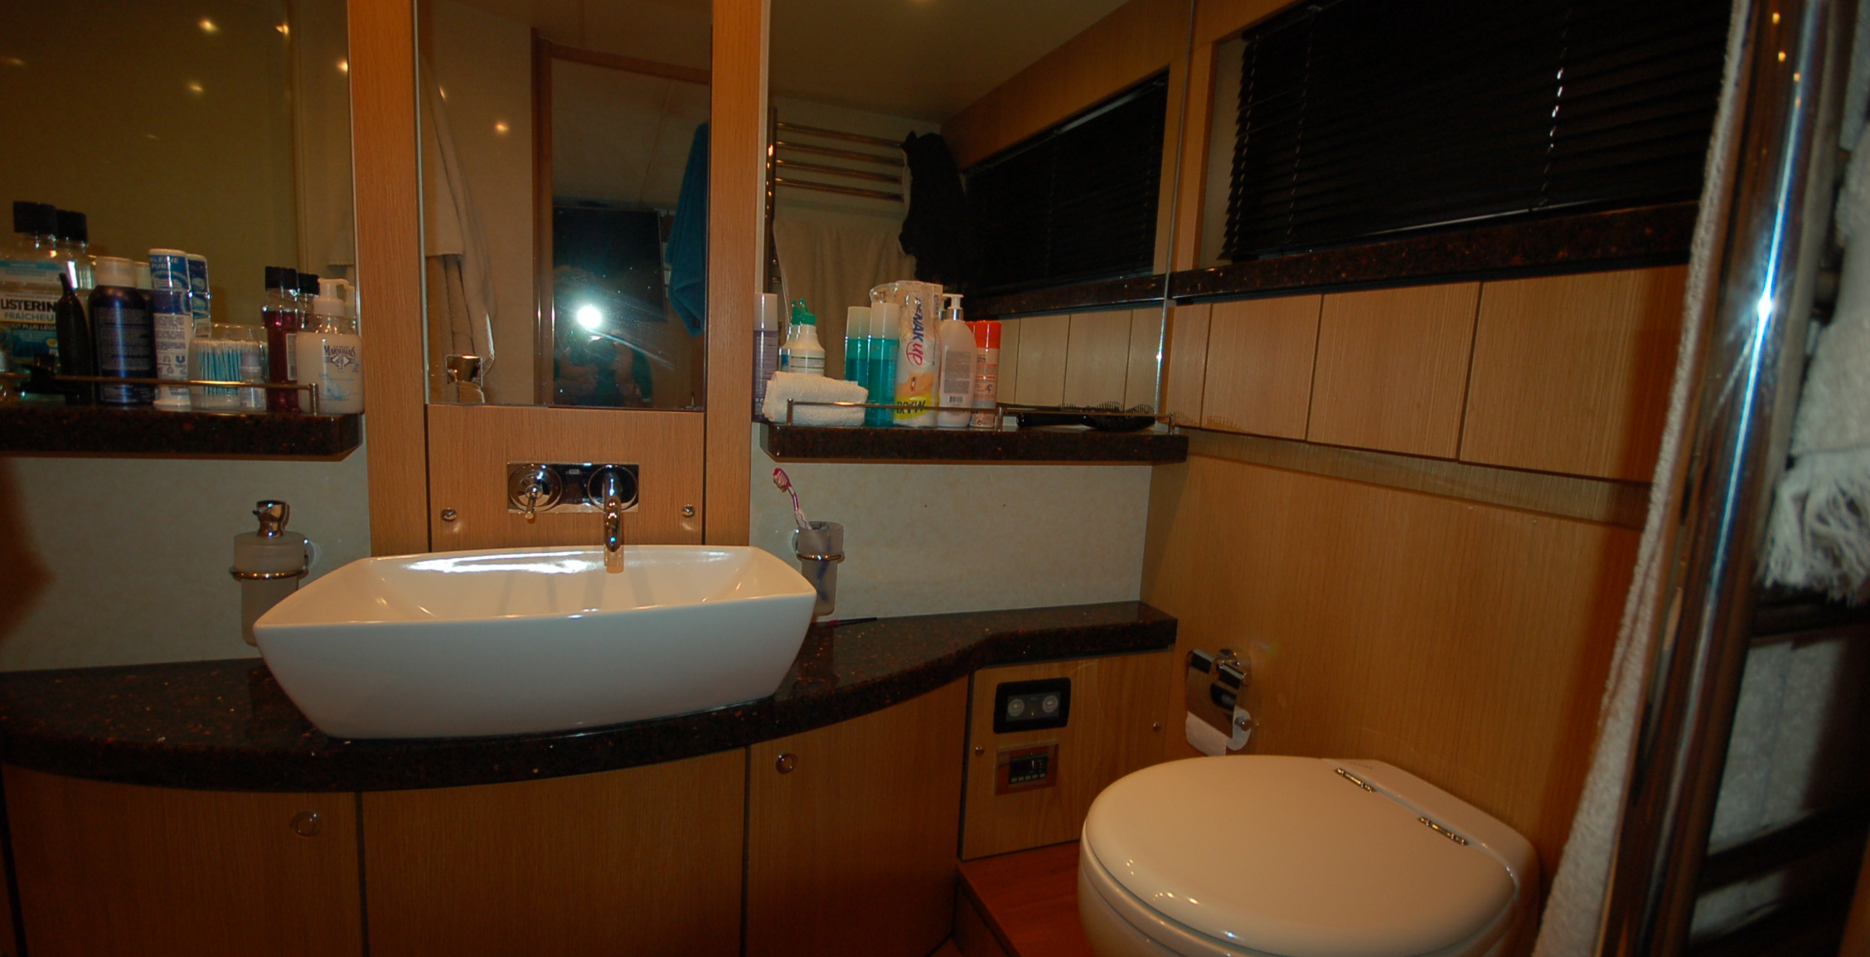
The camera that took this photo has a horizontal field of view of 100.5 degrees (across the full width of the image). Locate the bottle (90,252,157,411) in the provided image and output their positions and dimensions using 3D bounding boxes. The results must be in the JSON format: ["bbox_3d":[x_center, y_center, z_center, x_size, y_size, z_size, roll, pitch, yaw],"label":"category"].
[{"bbox_3d":[-0.908,-0.163,0.865,0.050,0.165,0.050,11,11,44],"label":"bottle"}]

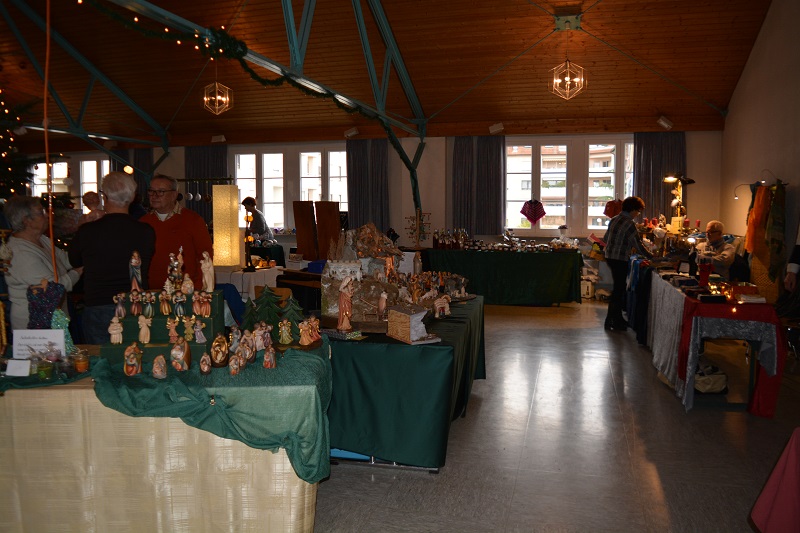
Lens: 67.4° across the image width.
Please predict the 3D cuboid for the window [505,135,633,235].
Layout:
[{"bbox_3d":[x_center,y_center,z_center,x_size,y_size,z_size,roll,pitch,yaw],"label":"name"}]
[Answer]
[{"bbox_3d":[2.758,-1.304,9.684,2.188,1.607,0.120,1,6,16],"label":"window"}]

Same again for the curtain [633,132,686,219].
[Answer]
[{"bbox_3d":[4.114,-1.310,9.563,0.800,1.660,0.180,1,7,15],"label":"curtain"}]

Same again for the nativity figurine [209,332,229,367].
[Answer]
[{"bbox_3d":[-0.837,0.388,2.780,0.079,0.160,0.070,-1,5,-9],"label":"nativity figurine"}]

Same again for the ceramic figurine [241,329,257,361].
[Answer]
[{"bbox_3d":[-0.745,0.383,2.930,0.078,0.150,0.065,0,7,6],"label":"ceramic figurine"}]

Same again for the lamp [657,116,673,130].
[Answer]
[{"bbox_3d":[4.586,-2.479,10.400,0.240,0.170,0.160,1,5,14],"label":"lamp"}]

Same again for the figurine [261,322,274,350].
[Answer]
[{"bbox_3d":[-0.691,0.360,3.130,0.070,0.140,0.055,1,7,9],"label":"figurine"}]

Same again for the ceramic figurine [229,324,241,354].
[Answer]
[{"bbox_3d":[-0.859,0.372,3.106,0.053,0.124,0.045,0,6,6],"label":"ceramic figurine"}]

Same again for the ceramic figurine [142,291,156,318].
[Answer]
[{"bbox_3d":[-1.221,0.182,2.918,0.053,0.123,0.043,-1,6,-9],"label":"ceramic figurine"}]

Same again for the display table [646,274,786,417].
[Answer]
[{"bbox_3d":[2.535,0.537,5.065,0.660,0.790,1.880,1,7,15],"label":"display table"}]

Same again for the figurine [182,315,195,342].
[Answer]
[{"bbox_3d":[-1.020,0.296,2.889,0.052,0.116,0.042,-1,6,-6],"label":"figurine"}]

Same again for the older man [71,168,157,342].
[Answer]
[{"bbox_3d":[-1.678,0.289,3.578,0.500,1.683,0.340,-2,6,-17],"label":"older man"}]

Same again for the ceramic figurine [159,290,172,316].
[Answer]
[{"bbox_3d":[-1.173,0.185,3.000,0.063,0.125,0.055,-1,5,-13],"label":"ceramic figurine"}]

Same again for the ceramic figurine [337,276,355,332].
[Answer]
[{"bbox_3d":[-0.314,0.219,3.450,0.095,0.316,0.092,5,7,41],"label":"ceramic figurine"}]

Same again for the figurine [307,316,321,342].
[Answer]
[{"bbox_3d":[-0.459,0.334,3.180,0.069,0.133,0.065,-1,5,-6],"label":"figurine"}]

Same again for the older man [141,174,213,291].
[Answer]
[{"bbox_3d":[-1.557,0.209,4.202,0.540,1.694,0.360,3,7,24],"label":"older man"}]

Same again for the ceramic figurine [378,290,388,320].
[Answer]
[{"bbox_3d":[-0.098,0.231,3.550,0.056,0.166,0.060,-4,7,-37],"label":"ceramic figurine"}]

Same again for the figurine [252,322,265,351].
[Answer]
[{"bbox_3d":[-0.712,0.354,3.030,0.061,0.136,0.060,-1,5,-6],"label":"figurine"}]

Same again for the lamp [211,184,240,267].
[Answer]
[{"bbox_3d":[-2.184,-0.529,7.529,0.230,1.000,0.230,1,6,10],"label":"lamp"}]

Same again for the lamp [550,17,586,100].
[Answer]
[{"bbox_3d":[2.130,-2.620,7.564,0.452,1.028,0.452,1,7,15],"label":"lamp"}]

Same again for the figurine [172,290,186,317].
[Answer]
[{"bbox_3d":[-1.110,0.189,3.020,0.066,0.135,0.055,0,7,0],"label":"figurine"}]

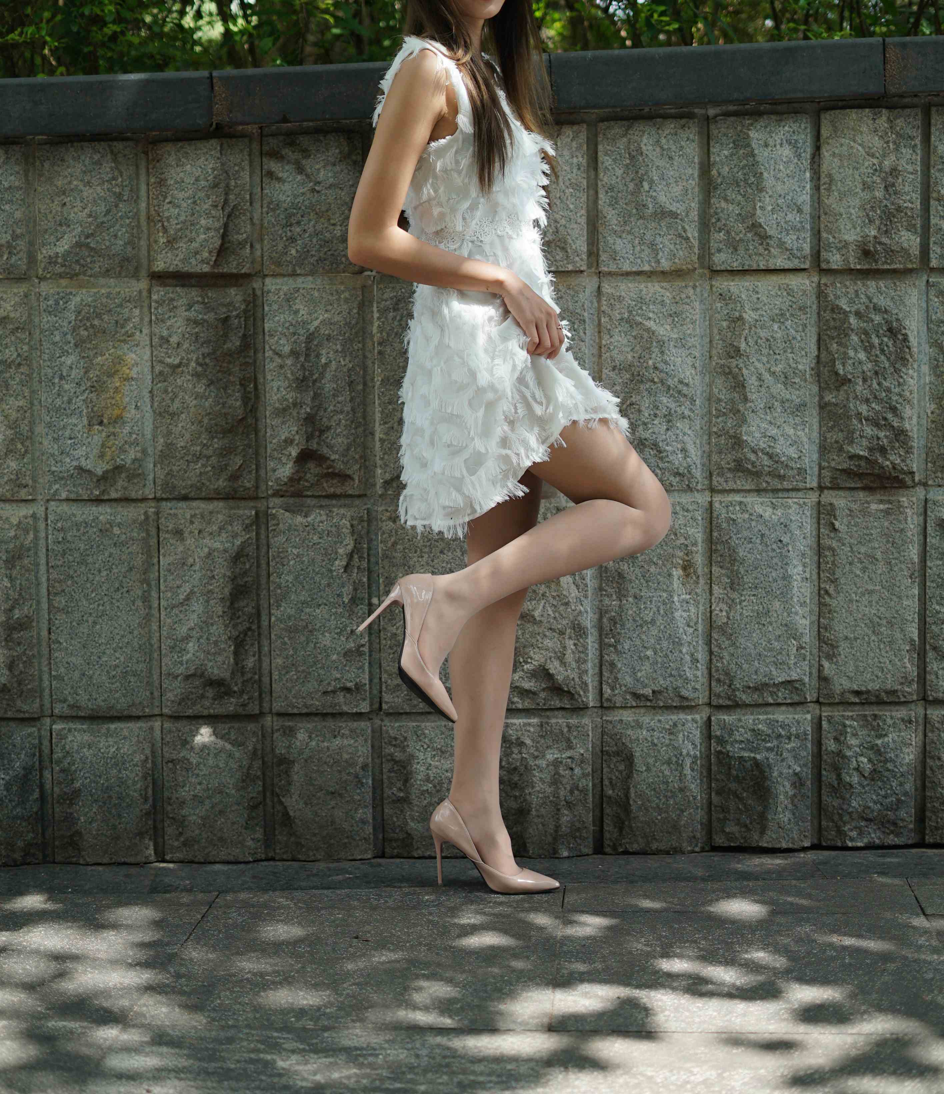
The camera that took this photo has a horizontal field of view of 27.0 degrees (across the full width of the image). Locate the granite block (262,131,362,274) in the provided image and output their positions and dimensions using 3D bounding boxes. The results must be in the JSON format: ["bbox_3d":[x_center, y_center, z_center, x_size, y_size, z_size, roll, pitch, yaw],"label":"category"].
[{"bbox_3d":[-0.295,-0.631,3.634,0.187,0.265,0.100,-1,4,-2],"label":"granite block"}]

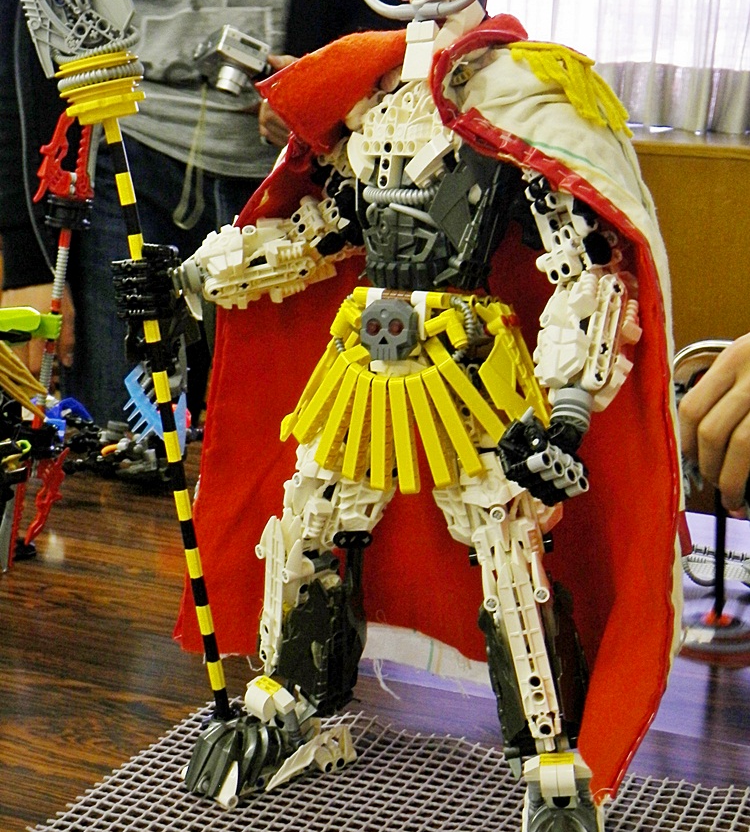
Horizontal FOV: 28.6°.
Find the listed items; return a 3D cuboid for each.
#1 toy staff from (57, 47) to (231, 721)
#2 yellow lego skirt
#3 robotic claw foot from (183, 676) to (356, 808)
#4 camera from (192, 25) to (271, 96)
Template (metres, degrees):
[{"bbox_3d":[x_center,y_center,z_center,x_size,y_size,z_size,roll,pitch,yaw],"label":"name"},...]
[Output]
[{"bbox_3d":[-0.111,-0.006,0.773,0.044,0.362,0.044,-9,9,3],"label":"toy staff"},{"bbox_3d":[0.021,-0.020,0.743,0.128,0.088,0.100,7,18,20],"label":"yellow lego skirt"},{"bbox_3d":[-0.054,0.163,0.775,0.055,0.053,0.073,16,22,42],"label":"robotic claw foot"},{"bbox_3d":[-0.169,-0.412,1.720,0.060,0.058,0.090,22,-7,-29],"label":"camera"}]

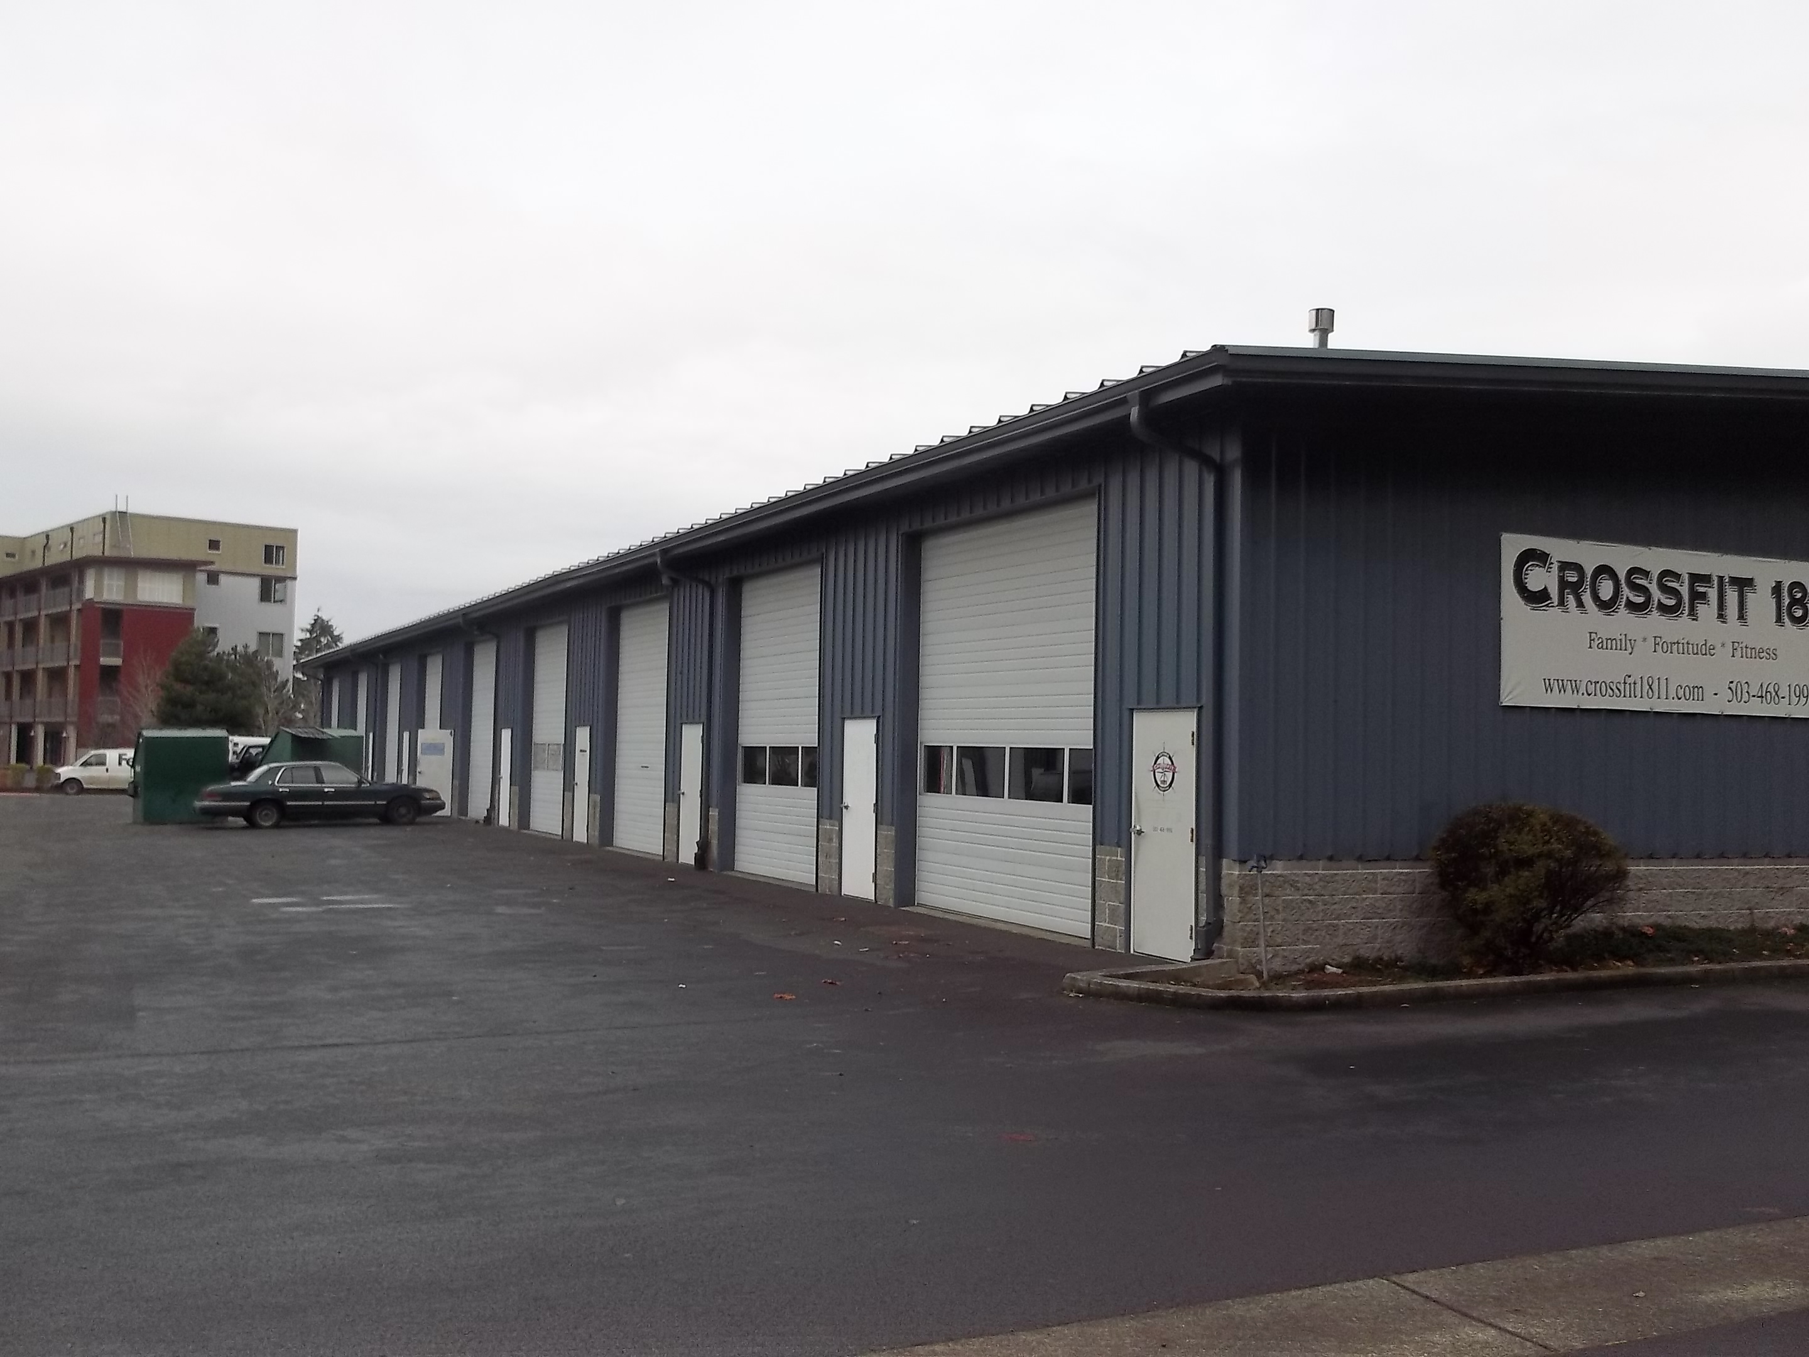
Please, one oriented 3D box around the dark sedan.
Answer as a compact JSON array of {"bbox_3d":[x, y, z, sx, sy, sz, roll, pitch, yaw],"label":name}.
[{"bbox_3d":[-12.979,2.587,38.648,5.390,1.440,1.980,2,-3,-25],"label":"dark sedan"}]

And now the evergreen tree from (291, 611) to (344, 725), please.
[{"bbox_3d":[-40.882,1.118,119.731,5.500,11.594,5.500,2,-3,-25],"label":"evergreen tree"}]

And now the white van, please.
[{"bbox_3d":[-35.758,4.270,78.650,5.690,2.080,2.010,2,-3,-25],"label":"white van"}]

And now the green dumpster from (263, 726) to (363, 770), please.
[{"bbox_3d":[-14.586,2.351,42.640,1.900,2.200,1.750,4,-4,-44],"label":"green dumpster"}]

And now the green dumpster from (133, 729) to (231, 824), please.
[{"bbox_3d":[-16.914,2.294,40.488,1.900,2.150,1.750,3,-3,-31],"label":"green dumpster"}]

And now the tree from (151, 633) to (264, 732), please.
[{"bbox_3d":[-35.197,1.606,86.815,5.600,8.000,5.400,2,-3,-25],"label":"tree"}]

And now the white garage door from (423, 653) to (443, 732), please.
[{"bbox_3d":[-12.652,1.459,46.482,0.100,4.220,3.660,2,-3,-25],"label":"white garage door"}]

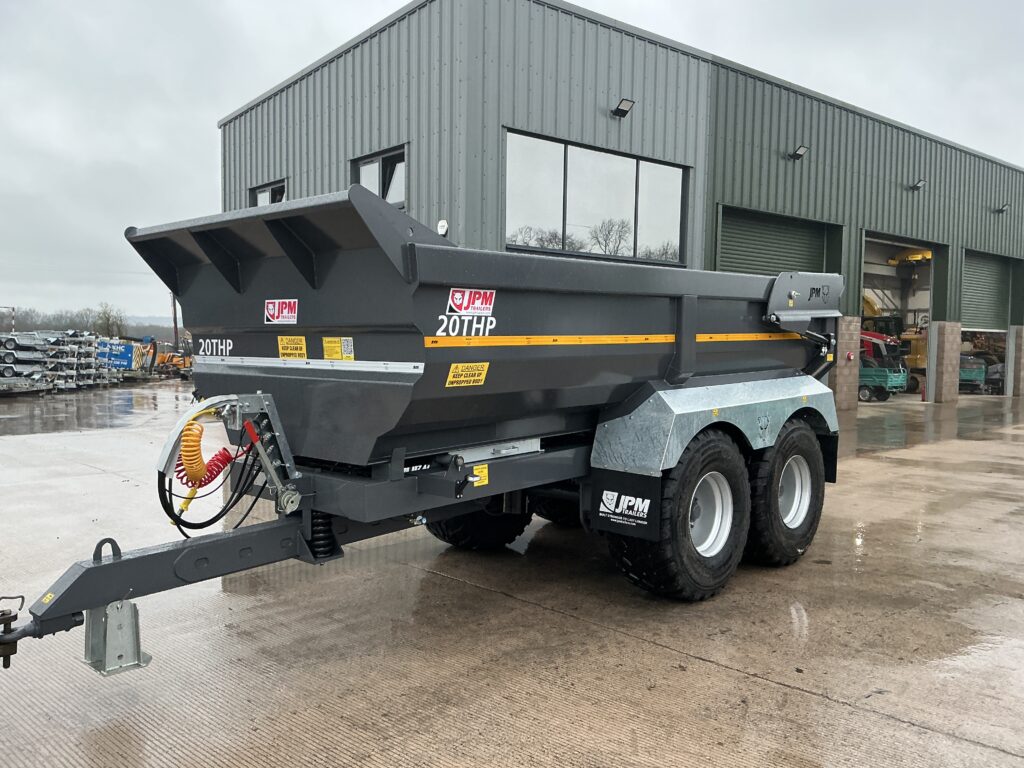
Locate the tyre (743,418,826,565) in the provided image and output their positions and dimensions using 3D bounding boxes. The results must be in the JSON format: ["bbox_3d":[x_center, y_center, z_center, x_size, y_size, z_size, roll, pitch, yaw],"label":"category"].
[{"bbox_3d":[2.144,0.877,6.942,0.530,1.220,1.220,3,4,44],"label":"tyre"}]

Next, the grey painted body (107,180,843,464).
[{"bbox_3d":[0.273,-0.380,6.421,2.401,1.372,5.321,3,5,44],"label":"grey painted body"}]

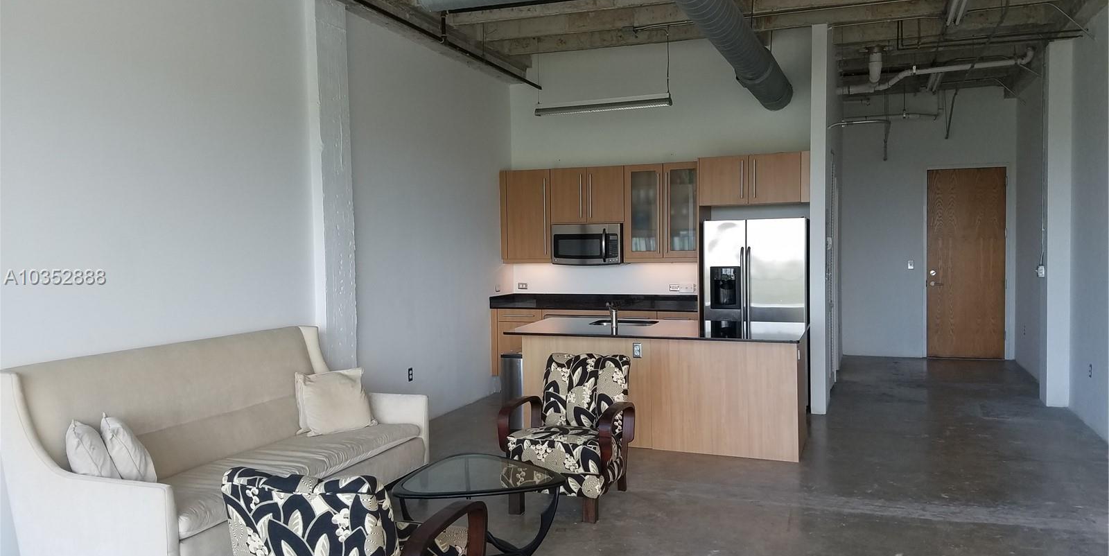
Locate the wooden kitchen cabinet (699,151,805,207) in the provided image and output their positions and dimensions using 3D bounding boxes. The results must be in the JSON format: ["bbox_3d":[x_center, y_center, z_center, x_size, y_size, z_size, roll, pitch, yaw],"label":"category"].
[{"bbox_3d":[1.883,-0.910,7.849,0.972,0.440,0.564,0,3,21],"label":"wooden kitchen cabinet"}]

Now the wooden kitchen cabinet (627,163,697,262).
[{"bbox_3d":[1.127,-0.666,8.601,0.754,0.999,0.323,0,3,21],"label":"wooden kitchen cabinet"}]

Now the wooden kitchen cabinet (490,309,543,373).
[{"bbox_3d":[-0.269,0.643,8.728,0.571,0.687,0.599,0,3,21],"label":"wooden kitchen cabinet"}]

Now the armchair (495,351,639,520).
[{"bbox_3d":[0.116,0.972,5.236,0.727,0.883,0.848,0,3,21],"label":"armchair"}]

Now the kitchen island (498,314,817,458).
[{"bbox_3d":[0.801,0.827,6.318,2.108,0.899,1.055,0,3,21],"label":"kitchen island"}]

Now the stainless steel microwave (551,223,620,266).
[{"bbox_3d":[0.396,-0.357,8.833,0.757,0.410,0.424,0,3,21],"label":"stainless steel microwave"}]

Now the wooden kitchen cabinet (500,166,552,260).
[{"bbox_3d":[-0.262,-0.669,9.149,0.579,1.004,0.308,0,3,21],"label":"wooden kitchen cabinet"}]

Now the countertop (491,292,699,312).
[{"bbox_3d":[0.443,0.246,8.431,2.115,0.112,0.624,0,3,21],"label":"countertop"}]

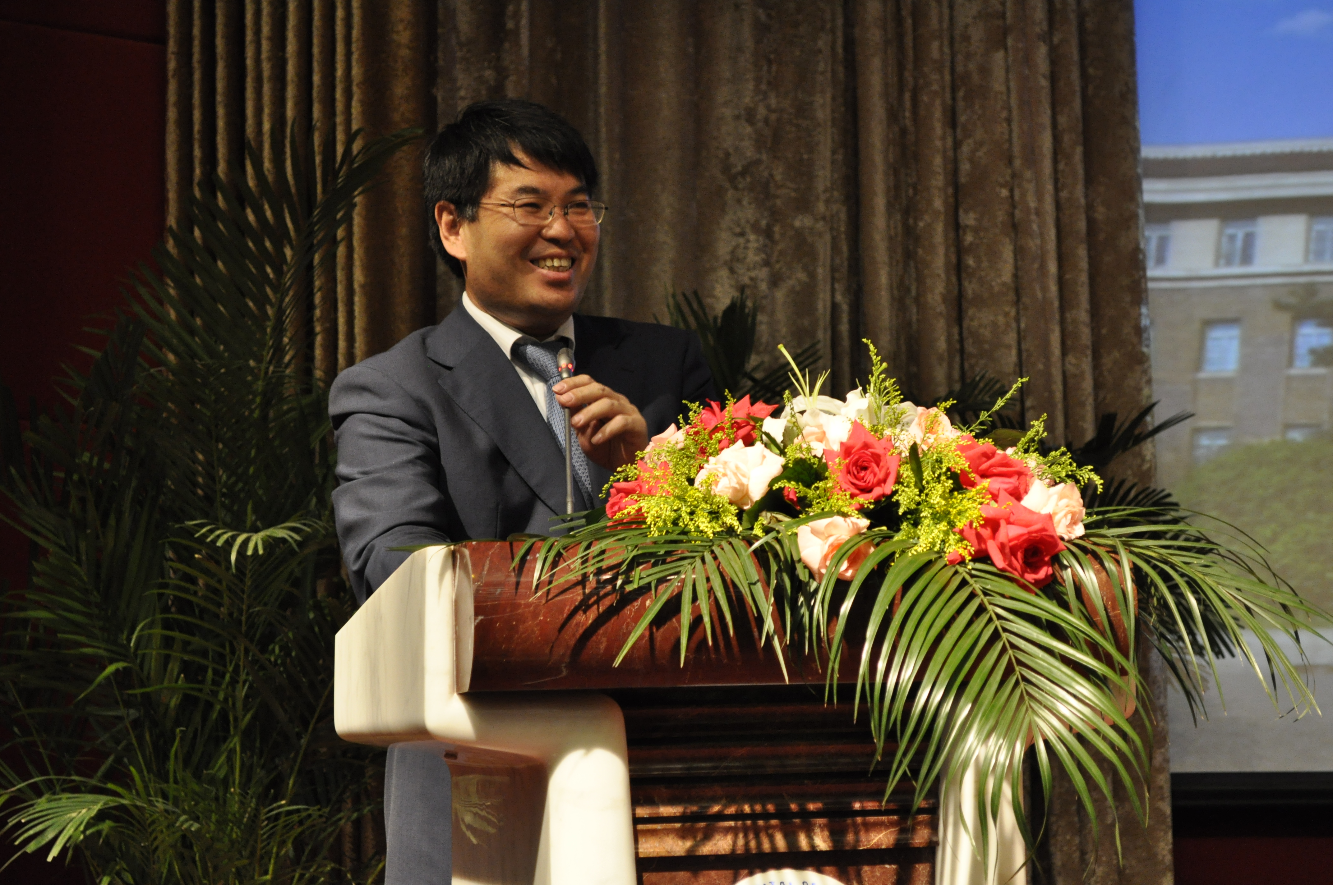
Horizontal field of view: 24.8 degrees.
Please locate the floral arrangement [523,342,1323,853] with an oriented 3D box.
[{"bbox_3d":[0.262,0.158,3.120,0.800,0.520,0.470,1,-7,-20],"label":"floral arrangement"}]

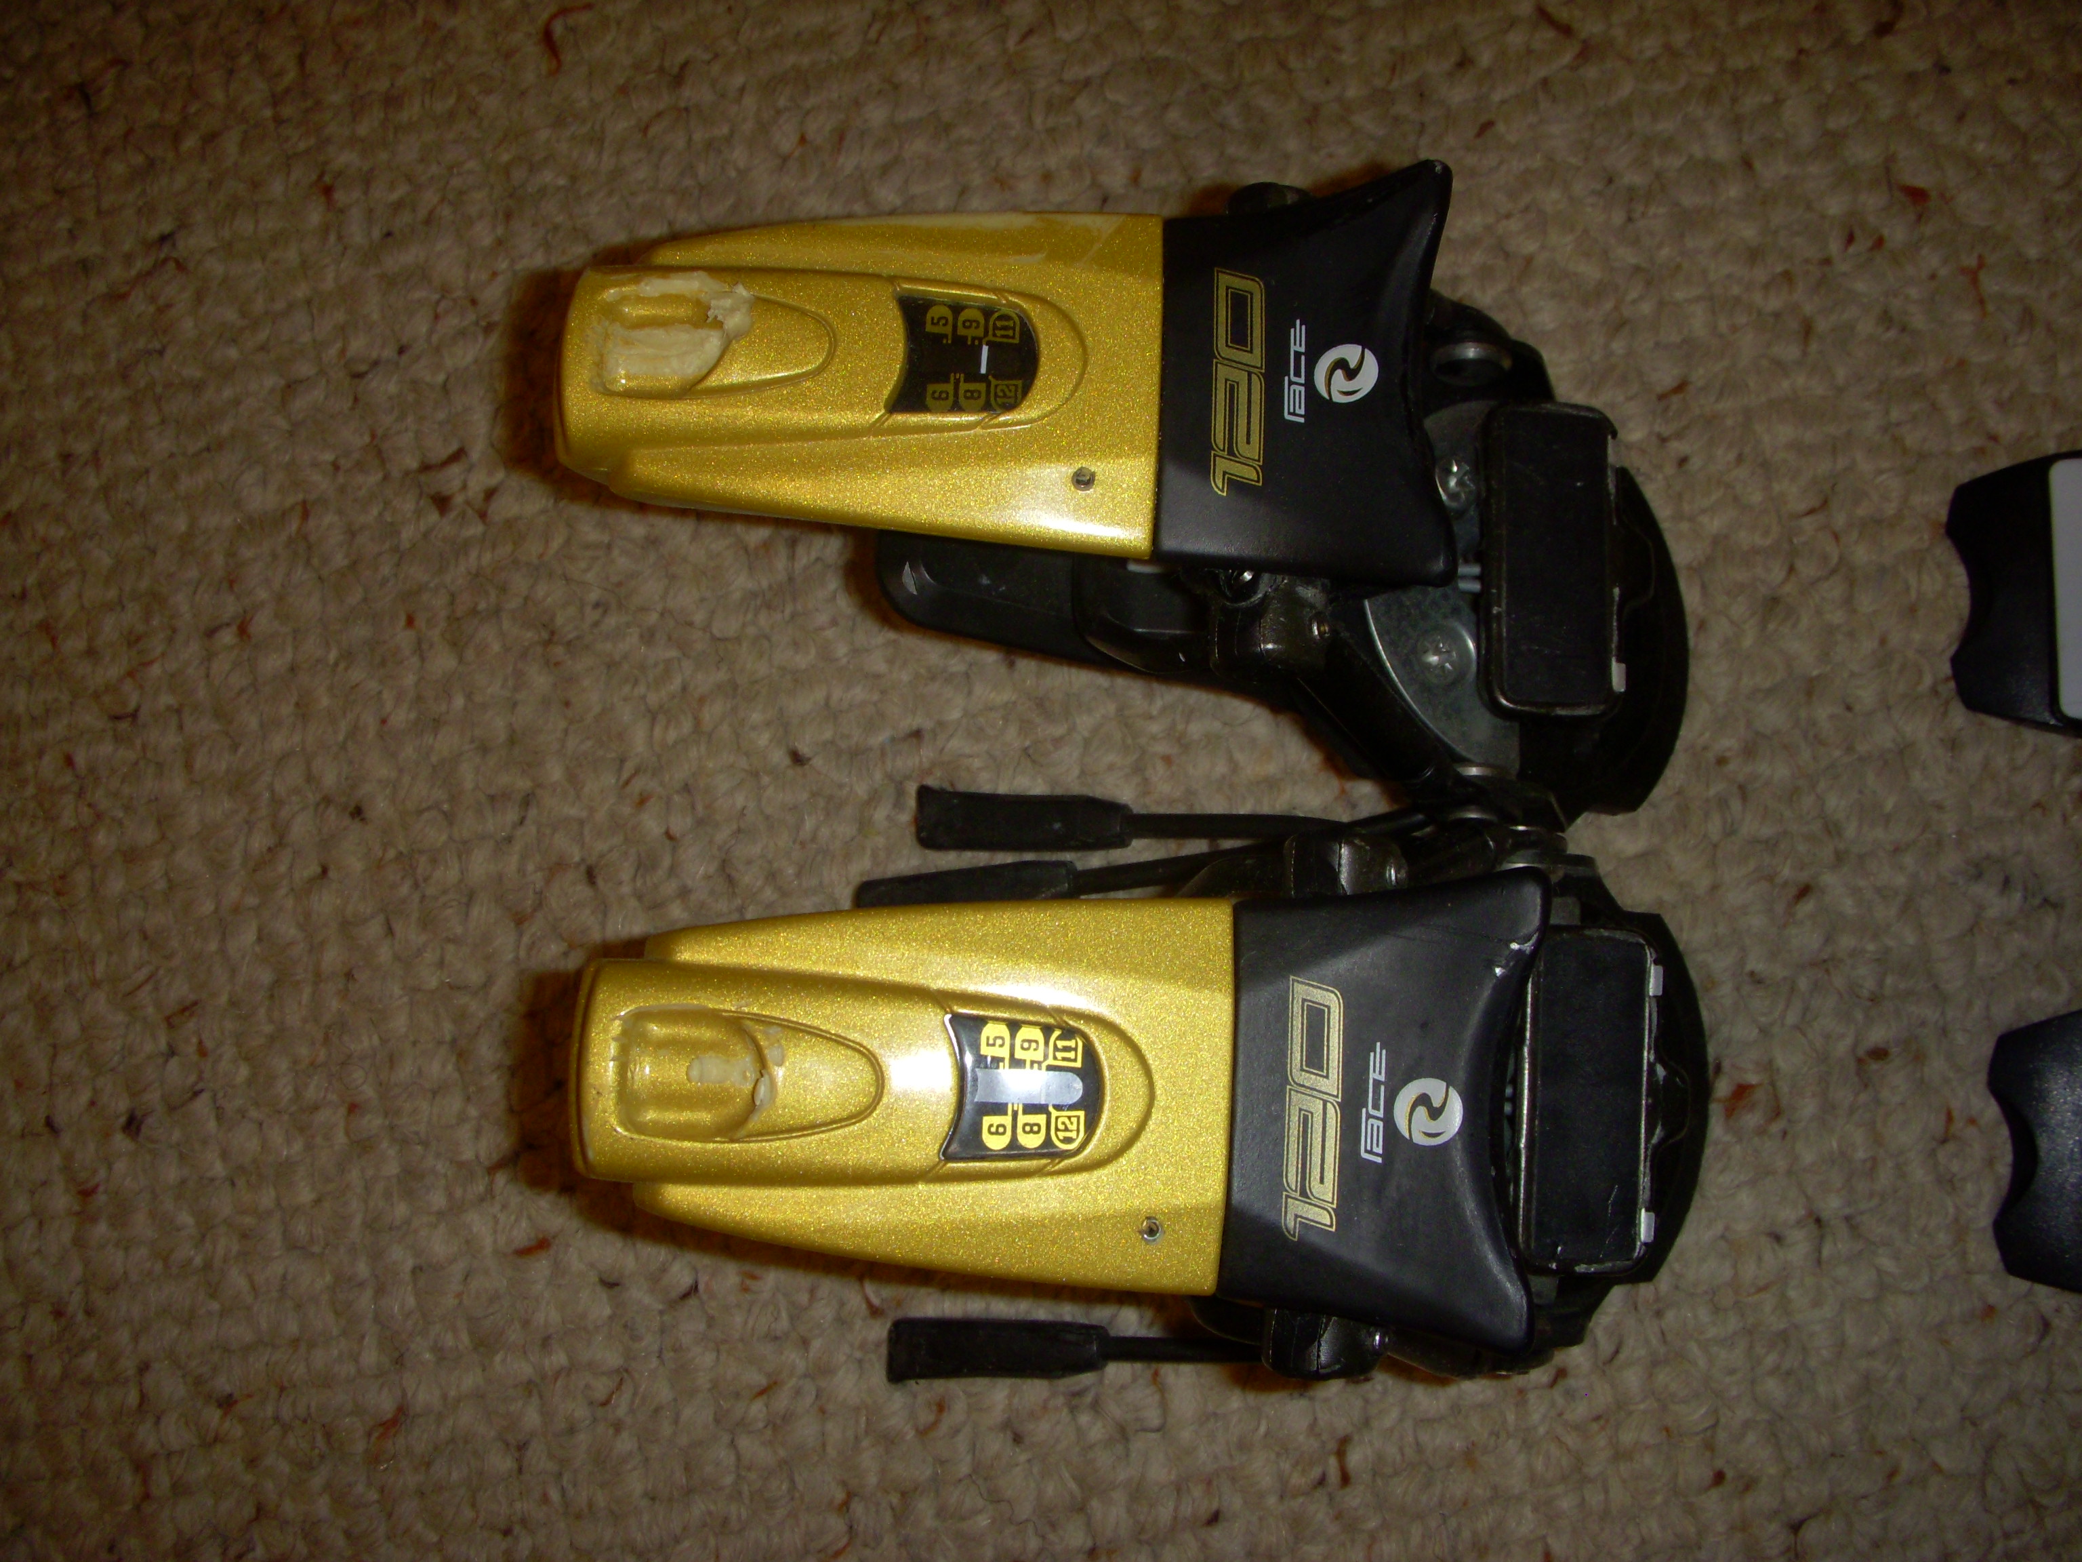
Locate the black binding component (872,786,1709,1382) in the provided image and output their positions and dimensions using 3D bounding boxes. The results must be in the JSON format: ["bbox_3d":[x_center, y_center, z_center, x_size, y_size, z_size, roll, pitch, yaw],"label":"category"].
[{"bbox_3d":[0.051,0.053,0.405,0.155,0.080,0.110,3,78,1],"label":"black binding component"}]

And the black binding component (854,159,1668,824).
[{"bbox_3d":[0.050,-0.057,0.436,0.163,0.080,0.107,1,70,0],"label":"black binding component"}]

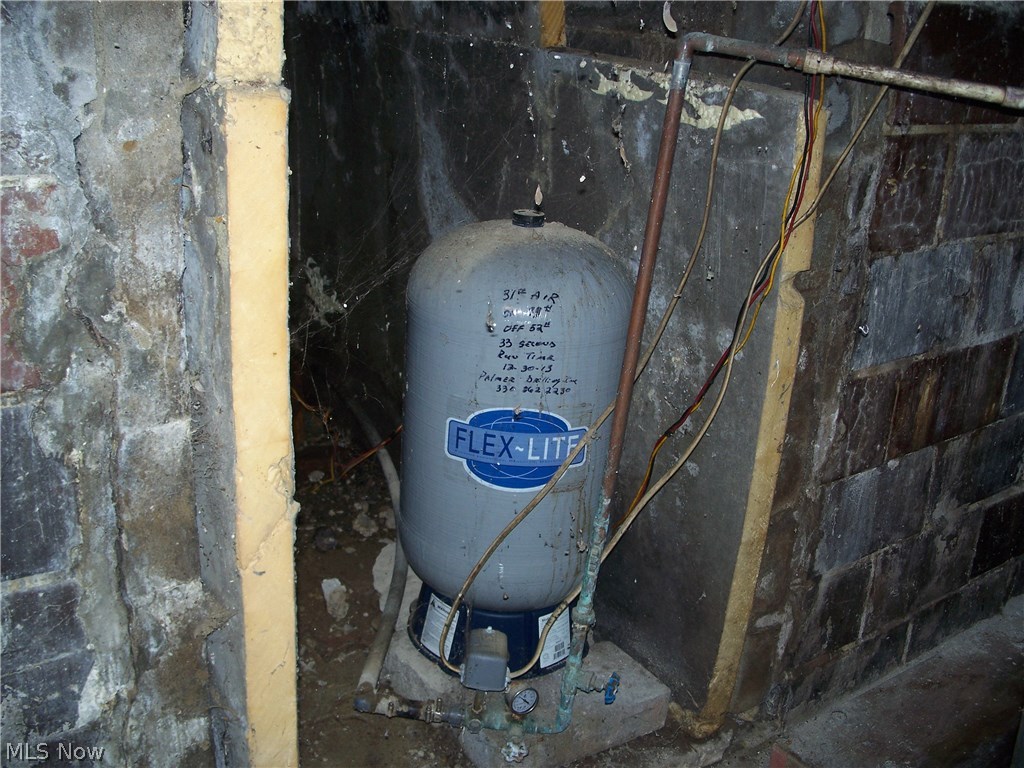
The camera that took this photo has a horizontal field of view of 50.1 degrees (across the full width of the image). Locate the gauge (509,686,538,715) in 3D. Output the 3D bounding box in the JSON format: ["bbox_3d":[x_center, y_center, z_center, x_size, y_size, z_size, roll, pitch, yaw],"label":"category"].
[{"bbox_3d":[0.018,0.551,1.918,0.053,0.059,0.030,-6,23,-23],"label":"gauge"}]

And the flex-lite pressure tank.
[{"bbox_3d":[-0.003,0.097,2.112,0.411,0.865,0.411,1,21,-6],"label":"flex-lite pressure tank"}]

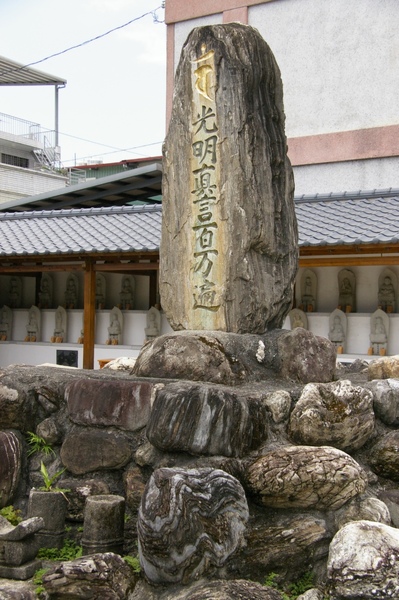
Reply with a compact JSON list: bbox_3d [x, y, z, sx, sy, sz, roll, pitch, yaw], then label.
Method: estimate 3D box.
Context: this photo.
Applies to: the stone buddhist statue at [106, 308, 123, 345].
[{"bbox_3d":[-1.401,0.429,14.405,0.250,0.630,0.160,0,0,30],"label":"stone buddhist statue"}]

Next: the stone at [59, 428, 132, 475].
[{"bbox_3d":[-0.595,0.875,5.000,0.390,0.250,0.300,0,0,15],"label":"stone"}]

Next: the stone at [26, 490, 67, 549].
[{"bbox_3d":[-0.839,1.204,4.750,0.210,0.300,0.210,0,0,0],"label":"stone"}]

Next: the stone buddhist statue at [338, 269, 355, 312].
[{"bbox_3d":[2.085,-0.134,12.200,0.240,0.620,0.170,0,0,29],"label":"stone buddhist statue"}]

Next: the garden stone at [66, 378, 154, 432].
[{"bbox_3d":[-0.514,0.609,5.000,0.510,0.320,0.320,0,0,0],"label":"garden stone"}]

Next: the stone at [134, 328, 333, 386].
[{"bbox_3d":[0.208,0.340,5.300,1.150,0.310,0.700,0,0,22],"label":"stone"}]

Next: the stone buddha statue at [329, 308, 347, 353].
[{"bbox_3d":[1.982,0.456,12.410,0.250,0.640,0.160,0,0,30],"label":"stone buddha statue"}]

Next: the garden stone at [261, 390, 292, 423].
[{"bbox_3d":[0.489,0.676,5.500,0.200,0.200,0.180,0,0,0],"label":"garden stone"}]

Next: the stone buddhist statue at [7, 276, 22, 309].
[{"bbox_3d":[-3.458,-0.140,16.187,0.250,0.610,0.160,0,0,30],"label":"stone buddhist statue"}]

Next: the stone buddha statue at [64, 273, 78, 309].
[{"bbox_3d":[-2.569,-0.171,17.403,0.280,0.720,0.170,0,0,31],"label":"stone buddha statue"}]

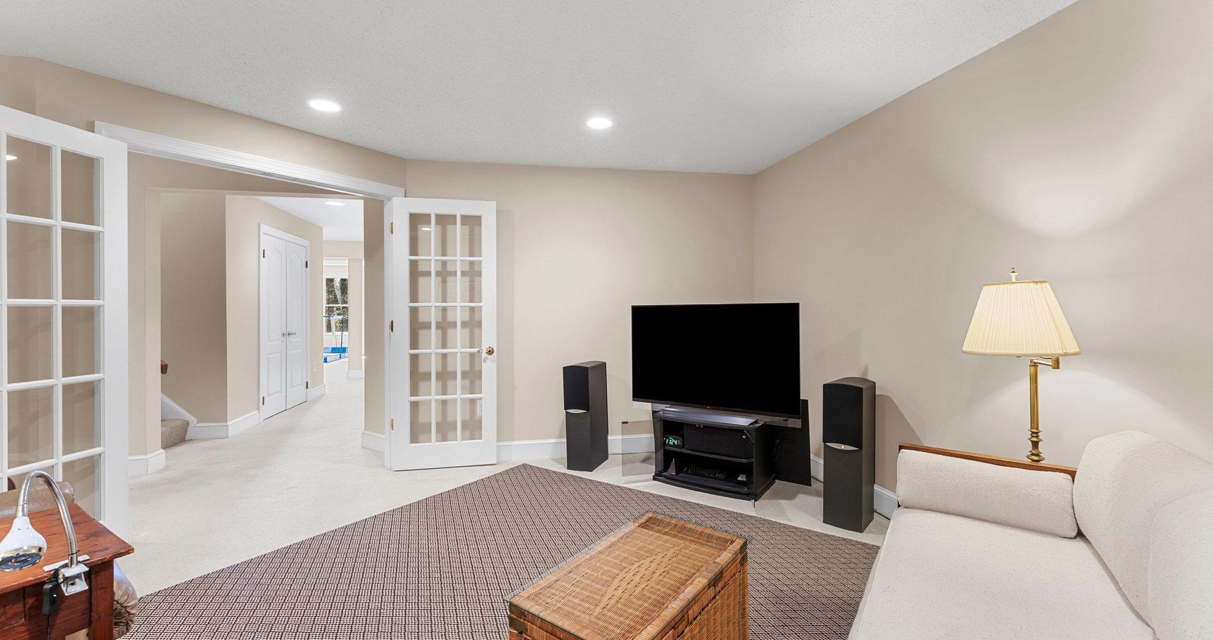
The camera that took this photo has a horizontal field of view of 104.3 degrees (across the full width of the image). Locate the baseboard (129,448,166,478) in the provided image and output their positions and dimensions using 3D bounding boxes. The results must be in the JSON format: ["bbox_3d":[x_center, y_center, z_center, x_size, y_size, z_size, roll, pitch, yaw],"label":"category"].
[{"bbox_3d":[-3.486,1.078,3.583,0.140,0.145,0.220,0,1,-12],"label":"baseboard"}]

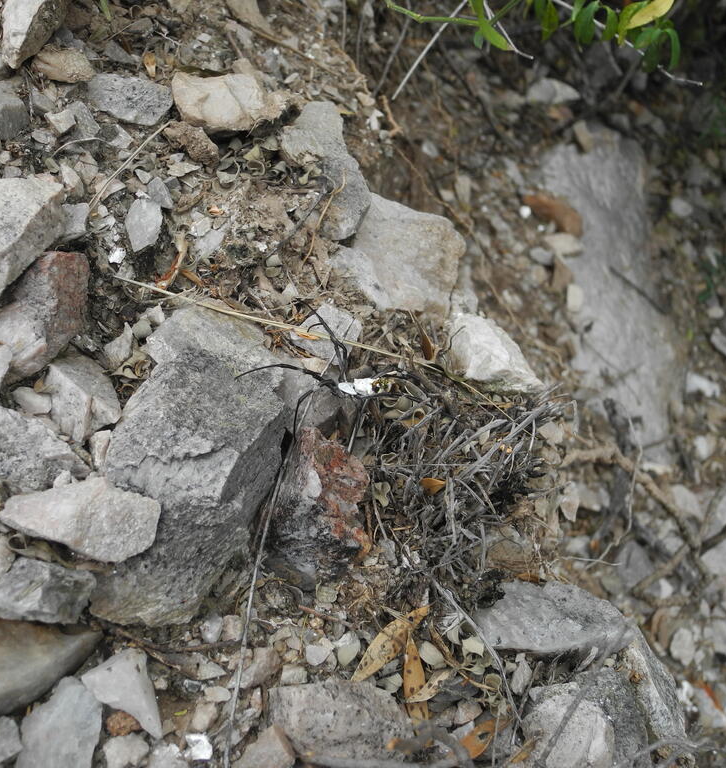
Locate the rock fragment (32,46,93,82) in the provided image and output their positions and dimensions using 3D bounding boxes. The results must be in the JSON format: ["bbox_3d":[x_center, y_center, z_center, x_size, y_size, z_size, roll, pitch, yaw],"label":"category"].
[{"bbox_3d":[-0.277,-0.297,0.770,0.051,0.022,0.030,2,44,-2],"label":"rock fragment"}]

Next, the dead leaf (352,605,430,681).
[{"bbox_3d":[0.014,0.132,0.423,0.056,0.009,0.013,-39,69,-23],"label":"dead leaf"}]

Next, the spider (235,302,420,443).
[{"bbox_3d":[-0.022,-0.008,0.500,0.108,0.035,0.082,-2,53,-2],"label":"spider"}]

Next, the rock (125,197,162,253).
[{"bbox_3d":[-0.175,-0.128,0.665,0.028,0.013,0.042,11,54,8],"label":"rock"}]

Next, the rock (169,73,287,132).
[{"bbox_3d":[-0.116,-0.252,0.740,0.098,0.036,0.046,2,44,-2],"label":"rock"}]

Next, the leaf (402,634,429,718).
[{"bbox_3d":[0.034,0.191,0.540,0.014,0.006,0.054,-5,60,-3],"label":"leaf"}]

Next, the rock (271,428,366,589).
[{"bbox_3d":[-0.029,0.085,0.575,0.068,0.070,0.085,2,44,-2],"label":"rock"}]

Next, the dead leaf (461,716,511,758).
[{"bbox_3d":[0.061,0.172,0.407,0.026,0.007,0.010,-29,65,-19],"label":"dead leaf"}]

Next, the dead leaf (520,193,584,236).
[{"bbox_3d":[0.114,-0.102,0.500,0.039,0.010,0.018,30,53,31],"label":"dead leaf"}]

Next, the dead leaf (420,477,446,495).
[{"bbox_3d":[0.049,0.071,0.580,0.018,0.006,0.012,0,53,0],"label":"dead leaf"}]

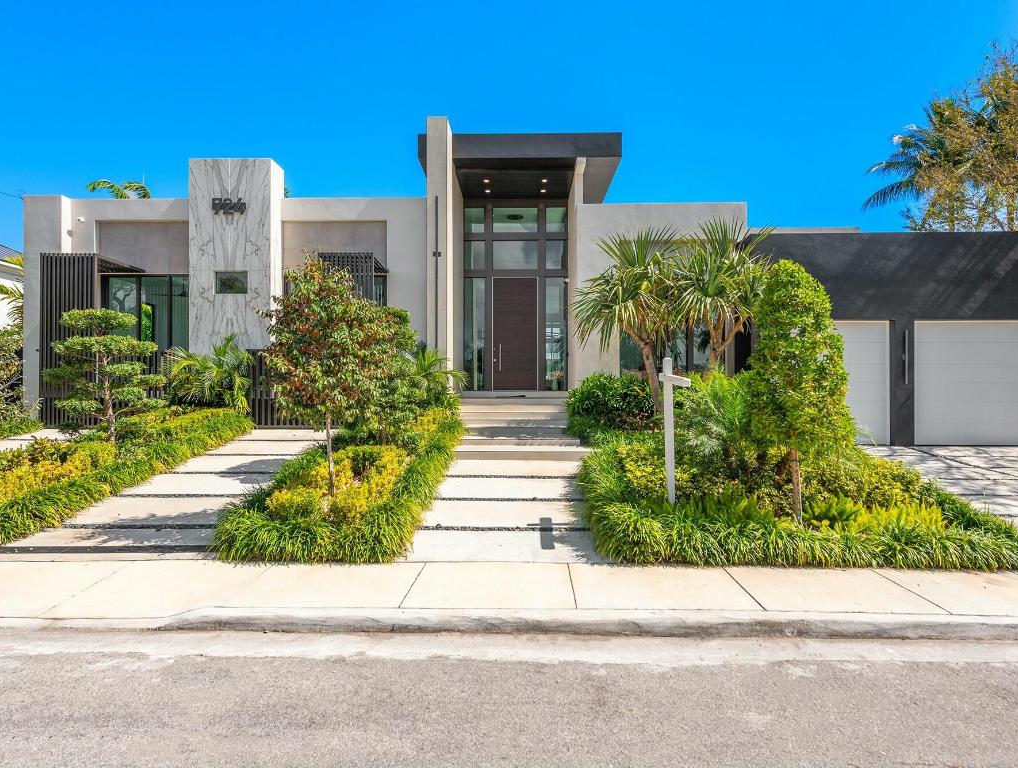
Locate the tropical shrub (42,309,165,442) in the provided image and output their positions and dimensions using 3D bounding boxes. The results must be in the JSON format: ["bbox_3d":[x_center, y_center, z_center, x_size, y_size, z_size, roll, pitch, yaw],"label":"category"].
[{"bbox_3d":[-8.035,-0.168,11.400,2.100,2.700,2.000,0,0,1],"label":"tropical shrub"}]

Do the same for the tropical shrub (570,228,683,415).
[{"bbox_3d":[2.410,-1.282,11.800,2.200,3.950,2.100,0,0,1],"label":"tropical shrub"}]

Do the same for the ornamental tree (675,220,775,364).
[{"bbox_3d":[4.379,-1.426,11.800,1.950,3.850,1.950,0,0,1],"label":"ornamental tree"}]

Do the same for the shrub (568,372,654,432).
[{"bbox_3d":[2.120,0.372,11.900,1.800,1.200,1.500,0,0,1],"label":"shrub"}]

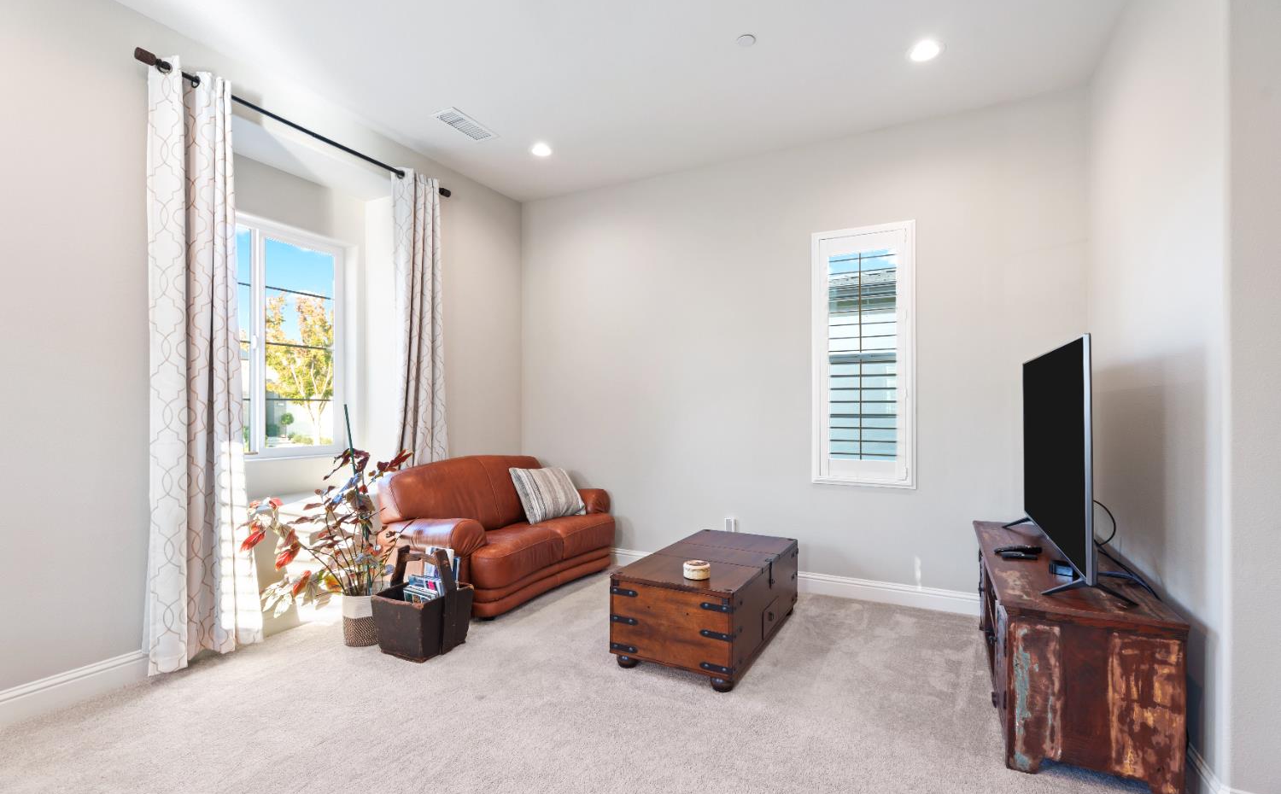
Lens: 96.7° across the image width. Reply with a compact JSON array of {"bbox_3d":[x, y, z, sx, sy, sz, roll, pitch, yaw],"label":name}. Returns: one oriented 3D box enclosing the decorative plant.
[{"bbox_3d":[-1.628,0.683,3.027,0.660,0.894,0.699,0,0,27],"label":"decorative plant"}]

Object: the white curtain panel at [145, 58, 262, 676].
[{"bbox_3d":[-2.034,-0.142,2.677,0.142,2.752,0.448,-1,-1,27],"label":"white curtain panel"}]

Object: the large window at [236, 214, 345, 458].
[{"bbox_3d":[-2.364,-0.367,3.535,0.090,1.450,1.153,0,0,27],"label":"large window"}]

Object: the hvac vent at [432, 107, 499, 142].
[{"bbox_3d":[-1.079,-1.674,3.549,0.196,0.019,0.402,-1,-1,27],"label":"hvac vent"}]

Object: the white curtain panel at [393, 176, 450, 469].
[{"bbox_3d":[-1.460,-0.120,3.786,0.142,2.745,0.485,-1,-1,27],"label":"white curtain panel"}]

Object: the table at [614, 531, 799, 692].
[{"bbox_3d":[0.393,1.049,2.987,0.587,0.430,1.105,-1,-1,29],"label":"table"}]

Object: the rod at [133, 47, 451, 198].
[{"bbox_3d":[-1.773,-1.475,3.281,0.060,0.050,1.839,0,0,27],"label":"rod"}]

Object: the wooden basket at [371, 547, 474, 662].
[{"bbox_3d":[-1.093,1.012,2.885,0.353,0.503,0.330,-1,-1,27],"label":"wooden basket"}]

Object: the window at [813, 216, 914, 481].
[{"bbox_3d":[1.439,-0.265,3.700,0.631,1.683,0.080,0,0,27],"label":"window"}]

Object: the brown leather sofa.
[{"bbox_3d":[-0.849,0.848,3.740,0.867,0.861,1.563,-1,-1,29],"label":"brown leather sofa"}]

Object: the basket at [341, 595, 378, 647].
[{"bbox_3d":[-1.502,1.188,3.078,0.197,0.265,0.197,0,0,27],"label":"basket"}]

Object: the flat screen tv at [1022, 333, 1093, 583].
[{"bbox_3d":[1.848,0.214,2.547,0.055,0.835,1.399,0,0,27],"label":"flat screen tv"}]

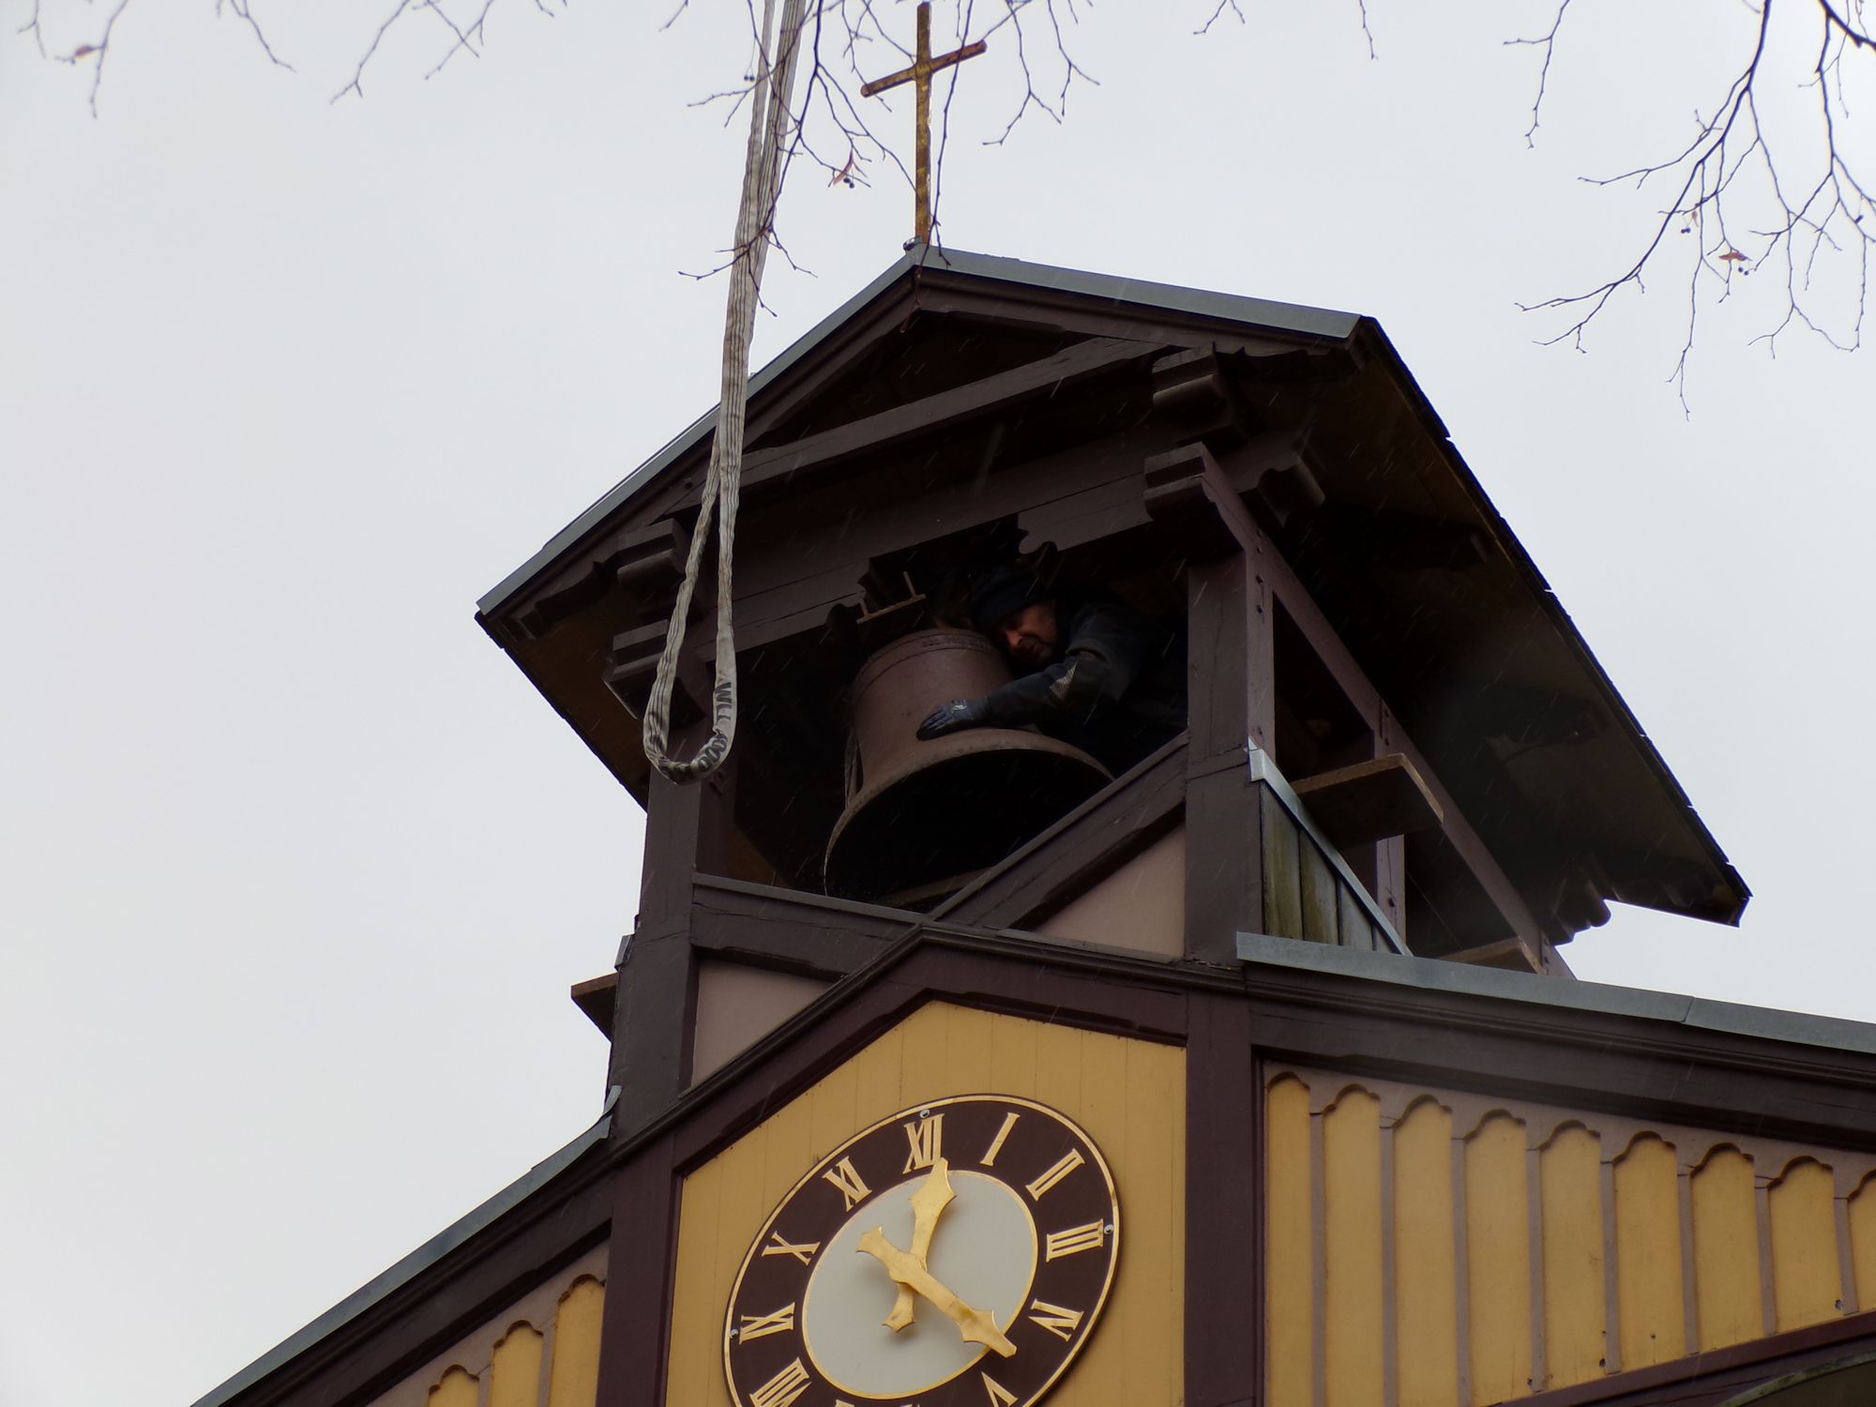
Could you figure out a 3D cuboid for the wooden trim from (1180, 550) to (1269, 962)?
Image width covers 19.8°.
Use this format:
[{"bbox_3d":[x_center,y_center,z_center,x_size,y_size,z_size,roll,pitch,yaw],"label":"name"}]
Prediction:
[{"bbox_3d":[0.705,0.160,12.805,0.179,1.228,0.167,-16,-41,22],"label":"wooden trim"}]

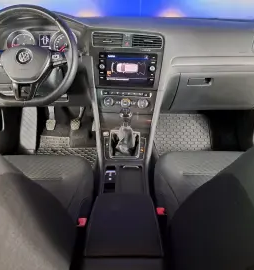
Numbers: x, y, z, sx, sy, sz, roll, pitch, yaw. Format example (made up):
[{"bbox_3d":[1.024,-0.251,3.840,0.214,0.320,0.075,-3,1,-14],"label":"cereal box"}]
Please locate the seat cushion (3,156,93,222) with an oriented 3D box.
[{"bbox_3d":[-0.360,0.246,0.864,0.520,0.190,0.500,0,30,0],"label":"seat cushion"}]

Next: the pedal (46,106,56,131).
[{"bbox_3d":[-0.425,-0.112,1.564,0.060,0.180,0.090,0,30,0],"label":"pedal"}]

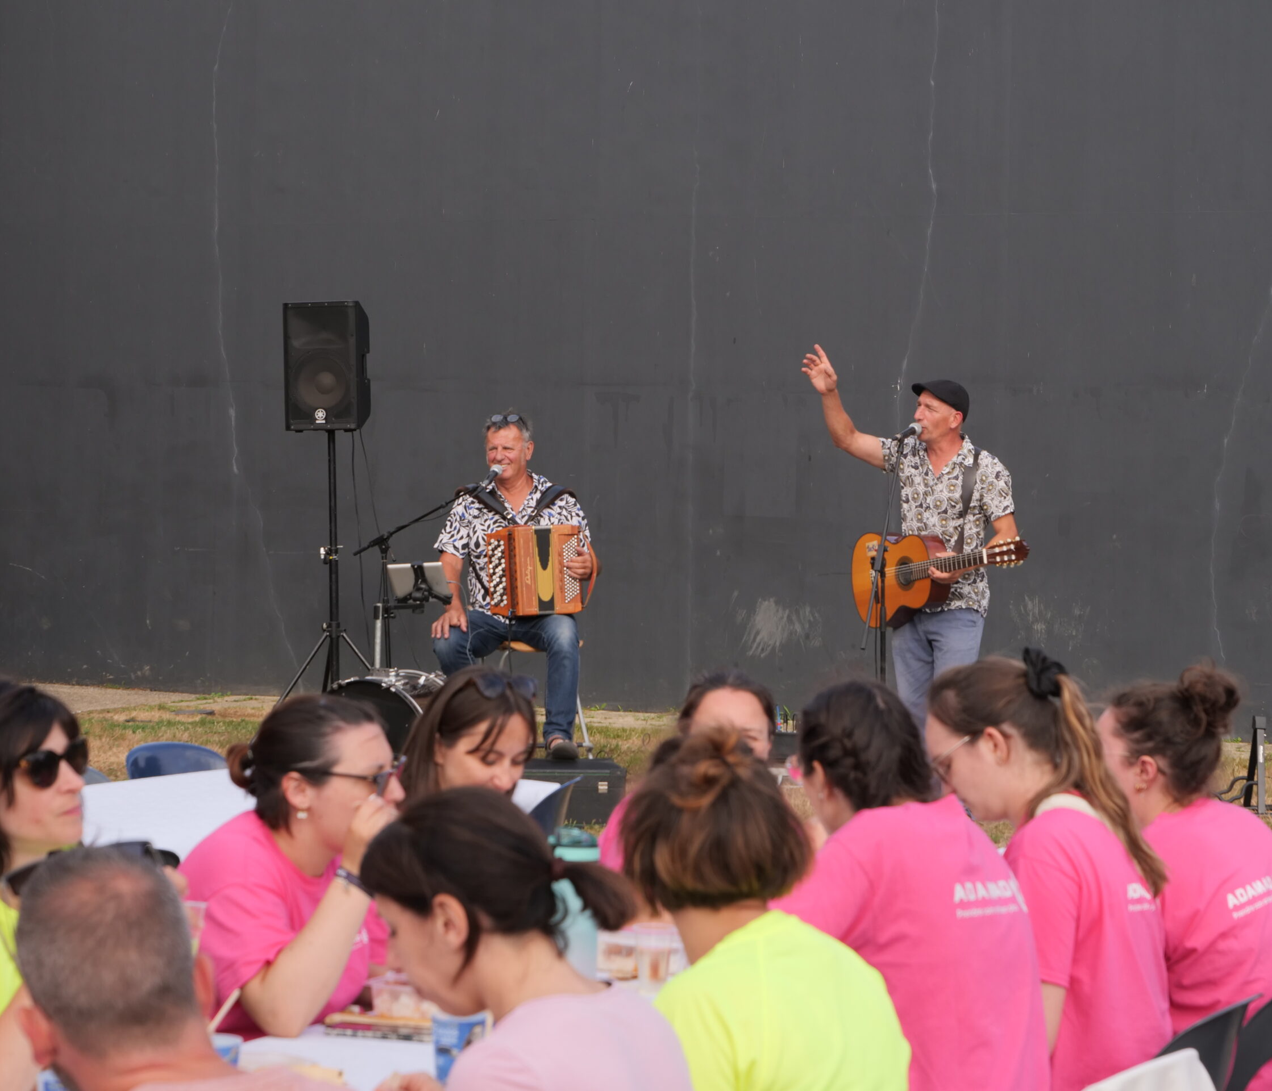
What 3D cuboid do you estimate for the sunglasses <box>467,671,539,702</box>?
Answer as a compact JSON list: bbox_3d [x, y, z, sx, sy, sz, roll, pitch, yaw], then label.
[{"bbox_3d":[-0.245,0.271,5.889,0.145,0.050,0.140,8,-43,-35],"label":"sunglasses"}]

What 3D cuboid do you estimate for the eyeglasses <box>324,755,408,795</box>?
[{"bbox_3d":[-0.426,0.334,5.225,0.145,0.045,0.140,6,12,21],"label":"eyeglasses"}]

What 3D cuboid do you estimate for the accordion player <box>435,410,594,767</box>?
[{"bbox_3d":[-0.494,0.157,14.150,0.620,1.370,0.820,0,3,5],"label":"accordion player"}]

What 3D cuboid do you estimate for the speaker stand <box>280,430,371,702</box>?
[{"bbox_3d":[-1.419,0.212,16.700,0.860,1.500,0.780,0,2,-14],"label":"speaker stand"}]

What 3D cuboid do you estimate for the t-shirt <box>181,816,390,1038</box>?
[{"bbox_3d":[-0.523,0.691,5.280,0.300,0.570,0.430,1,3,27],"label":"t-shirt"}]

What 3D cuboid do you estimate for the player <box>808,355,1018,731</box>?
[{"bbox_3d":[1.058,0.142,13.550,0.750,1.820,0.520,2,4,35],"label":"player"}]

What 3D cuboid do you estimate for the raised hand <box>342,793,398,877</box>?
[{"bbox_3d":[-0.380,0.415,5.050,0.080,0.120,0.075,16,0,-44],"label":"raised hand"}]

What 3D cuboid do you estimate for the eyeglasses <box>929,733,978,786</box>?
[{"bbox_3d":[0.538,0.316,5.520,0.140,0.047,0.140,-34,-8,12],"label":"eyeglasses"}]

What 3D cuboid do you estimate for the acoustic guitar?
[{"bbox_3d":[1.145,0.096,13.236,0.120,0.370,1.000,-3,-5,-35],"label":"acoustic guitar"}]

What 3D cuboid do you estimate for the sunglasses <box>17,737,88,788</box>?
[{"bbox_3d":[-0.865,0.303,4.965,0.145,0.050,0.145,2,8,40],"label":"sunglasses"}]

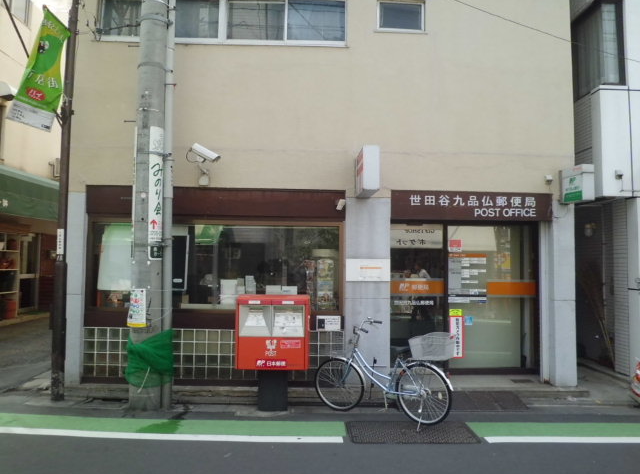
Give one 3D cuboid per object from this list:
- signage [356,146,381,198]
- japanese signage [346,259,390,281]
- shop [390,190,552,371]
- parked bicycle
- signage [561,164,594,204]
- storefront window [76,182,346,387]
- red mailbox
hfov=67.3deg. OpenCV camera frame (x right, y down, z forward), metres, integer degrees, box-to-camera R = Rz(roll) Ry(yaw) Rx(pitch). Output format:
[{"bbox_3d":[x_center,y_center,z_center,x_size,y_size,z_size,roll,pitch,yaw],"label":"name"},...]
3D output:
[{"bbox_3d":[0.562,-0.763,5.684,0.186,0.470,0.588,1,-3,-1],"label":"signage"},{"bbox_3d":[0.607,0.419,6.017,0.549,0.274,0.020,1,-3,-1],"label":"japanese signage"},{"bbox_3d":[1.958,0.559,6.252,2.009,2.313,0.490,1,-3,-1],"label":"shop"},{"bbox_3d":[0.676,1.470,5.361,1.686,1.078,0.510,-1,-3,35],"label":"parked bicycle"},{"bbox_3d":[3.107,-0.632,5.811,0.142,0.412,0.451,1,-3,-1],"label":"signage"},{"bbox_3d":[-1.354,0.629,6.150,3.320,2.530,0.200,1,-2,-1],"label":"storefront window"},{"bbox_3d":[-0.540,1.116,5.645,0.804,0.813,0.441,1,-3,-1],"label":"red mailbox"}]

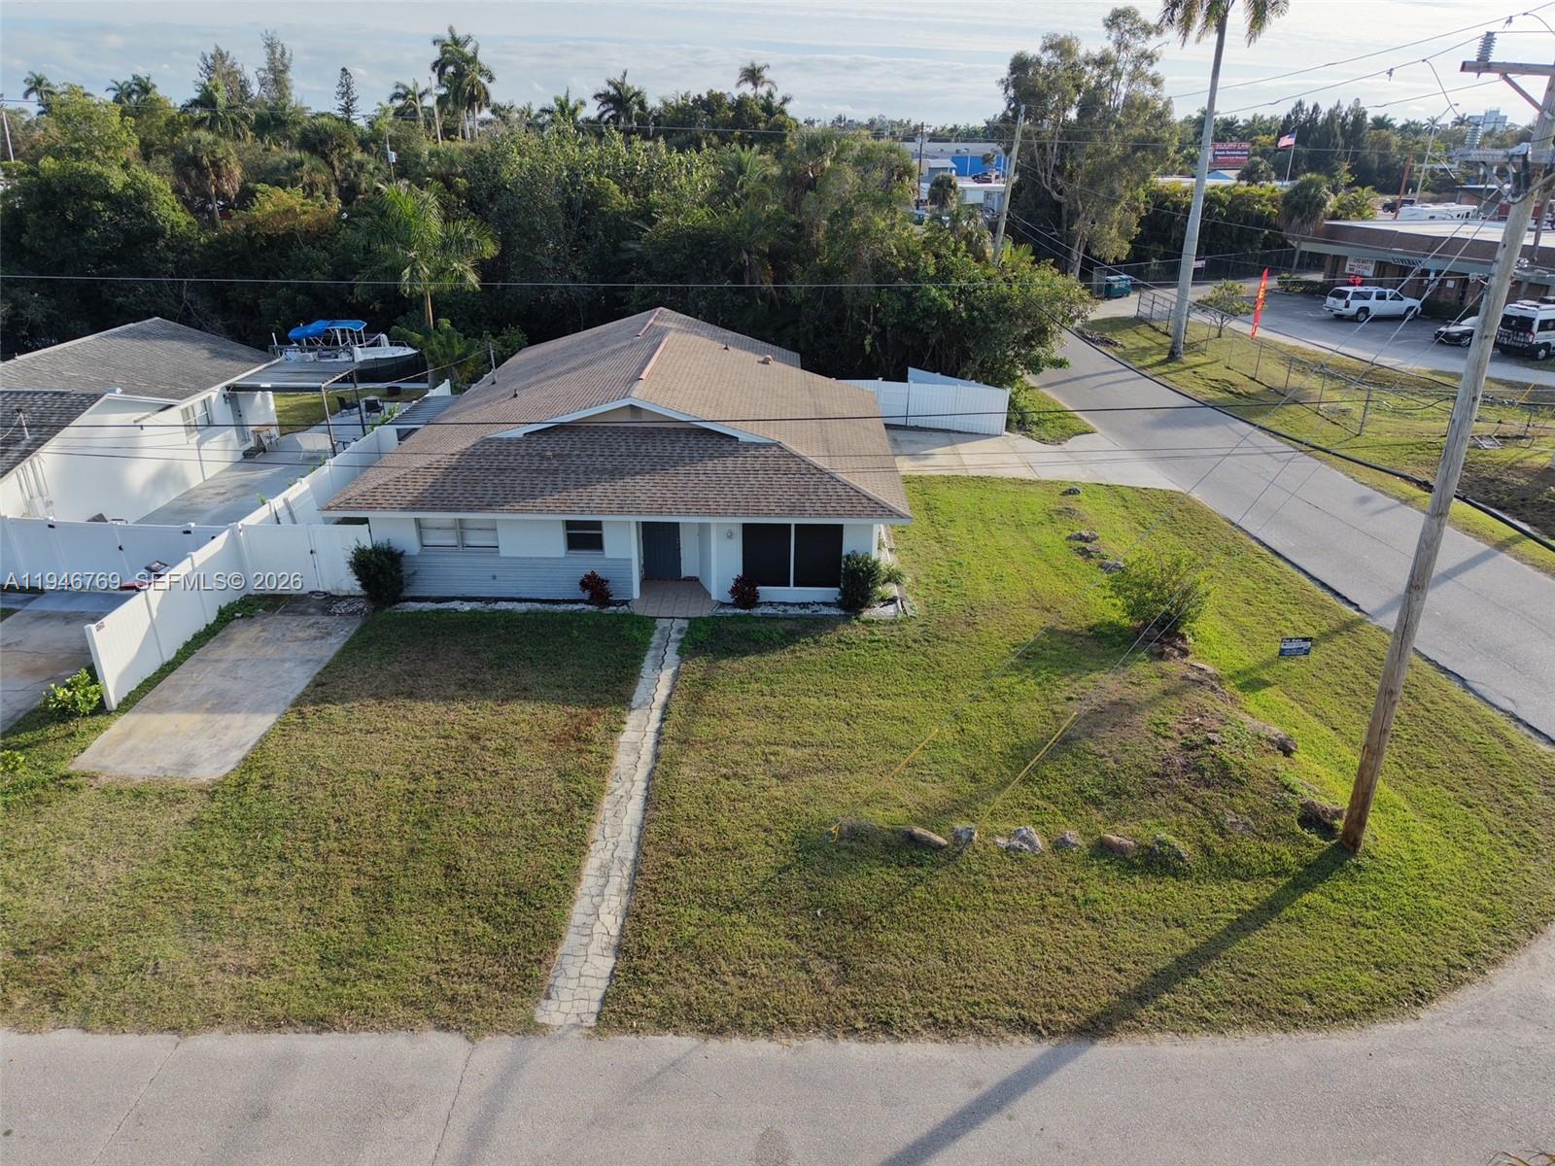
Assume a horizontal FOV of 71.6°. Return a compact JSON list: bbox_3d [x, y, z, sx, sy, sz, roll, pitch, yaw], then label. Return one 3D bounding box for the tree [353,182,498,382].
[{"bbox_3d":[-13.876,-11.564,43.439,5.690,8.480,5.600,0,23,0],"label":"tree"}]

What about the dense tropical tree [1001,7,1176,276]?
[{"bbox_3d":[19.930,-27.506,69.803,11.190,17.380,10.500,0,23,0],"label":"dense tropical tree"}]

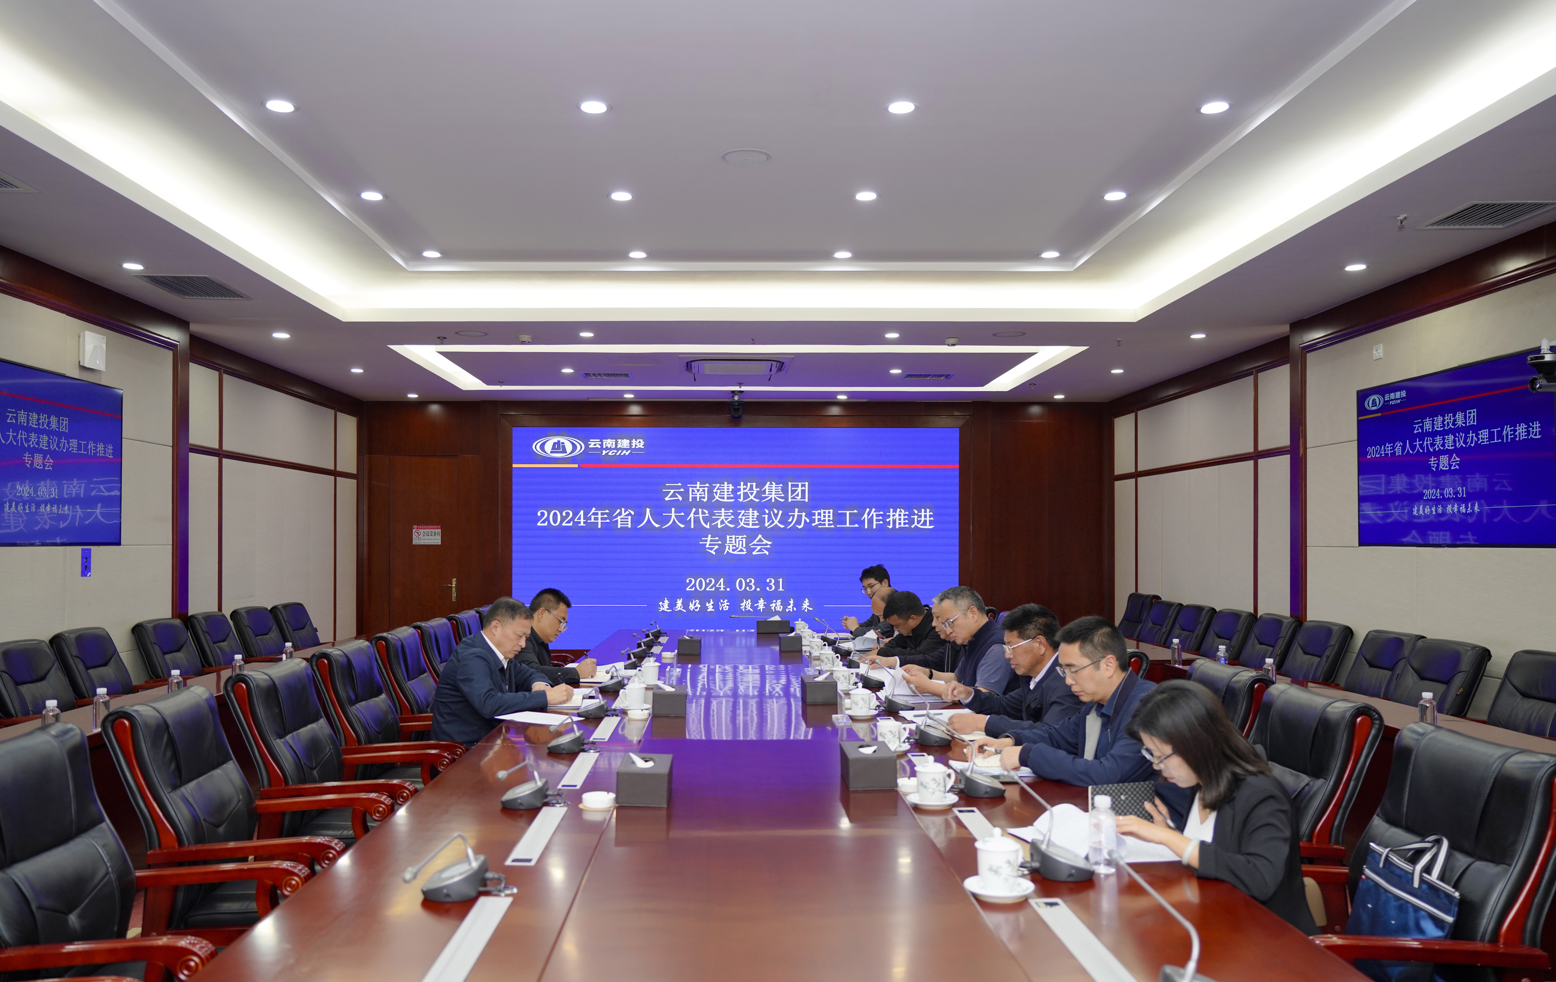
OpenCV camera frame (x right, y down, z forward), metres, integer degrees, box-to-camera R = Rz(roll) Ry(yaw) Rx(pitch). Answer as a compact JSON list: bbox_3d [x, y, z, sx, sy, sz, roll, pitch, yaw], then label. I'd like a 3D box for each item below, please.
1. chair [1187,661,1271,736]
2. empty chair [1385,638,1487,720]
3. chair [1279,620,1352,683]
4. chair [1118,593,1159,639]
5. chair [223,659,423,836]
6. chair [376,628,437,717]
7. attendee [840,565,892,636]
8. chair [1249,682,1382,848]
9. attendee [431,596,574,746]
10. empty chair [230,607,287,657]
[{"bbox_3d":[1.391,1.180,4.215,0.660,1.060,0.640,0,-2,-7],"label":"chair"},{"bbox_3d":[2.987,1.263,5.447,0.620,1.000,0.610,0,-2,-1],"label":"empty chair"},{"bbox_3d":[2.997,1.317,6.709,0.620,1.000,0.610,0,-2,-4],"label":"chair"},{"bbox_3d":[2.901,1.413,9.653,0.660,1.060,0.640,0,-2,-4],"label":"chair"},{"bbox_3d":[-1.546,1.169,4.090,0.680,1.060,0.610,0,-2,-1],"label":"chair"},{"bbox_3d":[-1.617,1.238,5.640,0.680,1.060,0.610,0,-2,-1],"label":"chair"},{"bbox_3d":[0.749,1.211,8.150,0.680,1.330,0.530,0,-2,-6],"label":"attendee"},{"bbox_3d":[1.307,1.136,3.360,0.680,1.060,0.610,0,-2,-1],"label":"chair"},{"bbox_3d":[-1.198,1.094,4.800,0.700,1.270,0.550,0,-2,-1],"label":"attendee"},{"bbox_3d":[-3.791,1.401,8.600,0.650,1.000,0.590,0,-2,5],"label":"empty chair"}]

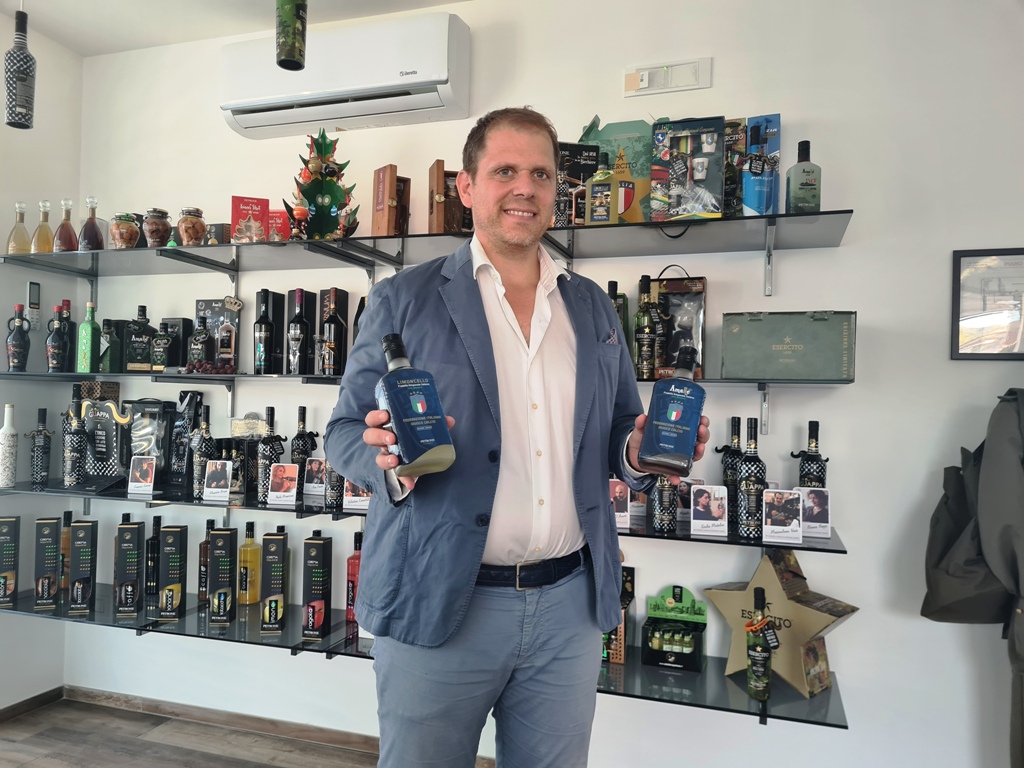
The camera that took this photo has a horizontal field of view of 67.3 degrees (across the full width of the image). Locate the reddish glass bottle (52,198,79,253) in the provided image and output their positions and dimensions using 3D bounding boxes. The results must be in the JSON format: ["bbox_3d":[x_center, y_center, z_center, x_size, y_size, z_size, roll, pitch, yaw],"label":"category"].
[{"bbox_3d":[-1.621,-0.561,2.794,0.083,0.224,0.083,1,-1,18],"label":"reddish glass bottle"}]

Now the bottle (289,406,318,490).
[{"bbox_3d":[-0.712,0.232,2.601,0.079,0.310,0.076,1,-1,15],"label":"bottle"}]

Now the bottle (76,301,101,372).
[{"bbox_3d":[-1.520,-0.165,2.764,0.057,0.254,0.055,1,-1,11],"label":"bottle"}]

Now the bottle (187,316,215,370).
[{"bbox_3d":[-1.058,-0.133,2.626,0.082,0.195,0.045,1,-1,12],"label":"bottle"}]

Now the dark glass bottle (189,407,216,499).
[{"bbox_3d":[-1.026,0.228,2.587,0.075,0.312,0.075,1,-1,18],"label":"dark glass bottle"}]

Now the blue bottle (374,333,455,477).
[{"bbox_3d":[-0.139,0.028,1.045,0.077,0.200,0.050,-11,-14,-28],"label":"blue bottle"}]

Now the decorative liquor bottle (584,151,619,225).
[{"bbox_3d":[0.241,-0.521,2.063,0.090,0.204,0.058,1,-1,18],"label":"decorative liquor bottle"}]

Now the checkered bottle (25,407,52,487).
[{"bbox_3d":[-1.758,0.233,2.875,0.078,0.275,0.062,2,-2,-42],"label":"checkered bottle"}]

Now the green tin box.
[{"bbox_3d":[0.712,-0.093,1.992,0.317,0.171,0.100,1,-1,18],"label":"green tin box"}]

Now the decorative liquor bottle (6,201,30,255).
[{"bbox_3d":[-1.779,-0.554,2.776,0.071,0.207,0.071,1,-1,-4],"label":"decorative liquor bottle"}]

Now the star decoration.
[{"bbox_3d":[0.724,0.632,2.101,0.375,0.354,0.125,0,-2,42],"label":"star decoration"}]

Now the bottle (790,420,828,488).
[{"bbox_3d":[0.850,0.257,2.180,0.075,0.312,0.075,1,-1,21],"label":"bottle"}]

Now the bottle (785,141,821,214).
[{"bbox_3d":[0.738,-0.516,1.945,0.078,0.196,0.050,1,-1,4],"label":"bottle"}]

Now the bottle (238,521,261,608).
[{"bbox_3d":[-0.936,0.645,2.751,0.059,0.298,0.059,1,-1,18],"label":"bottle"}]

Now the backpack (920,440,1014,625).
[{"bbox_3d":[1.204,0.377,1.980,0.280,0.470,0.180,1,-1,18],"label":"backpack"}]

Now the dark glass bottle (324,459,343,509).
[{"bbox_3d":[-0.554,0.234,2.444,0.075,0.312,0.075,1,-1,18],"label":"dark glass bottle"}]

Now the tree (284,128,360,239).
[{"bbox_3d":[-0.622,-0.637,2.522,0.242,0.398,0.235,1,-1,2],"label":"tree"}]

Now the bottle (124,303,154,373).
[{"bbox_3d":[-1.302,-0.158,2.706,0.110,0.241,0.055,1,-1,14],"label":"bottle"}]

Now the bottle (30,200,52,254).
[{"bbox_3d":[-1.639,-0.544,2.690,0.070,0.201,0.070,1,-1,18],"label":"bottle"}]

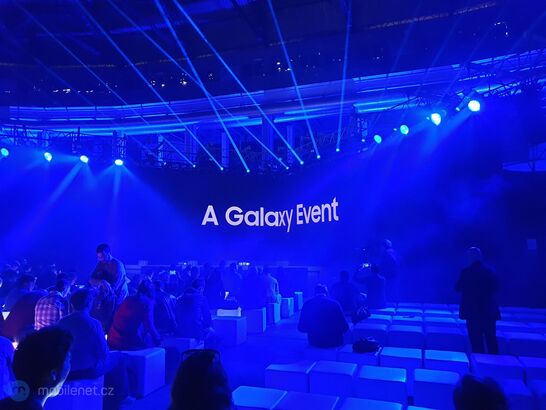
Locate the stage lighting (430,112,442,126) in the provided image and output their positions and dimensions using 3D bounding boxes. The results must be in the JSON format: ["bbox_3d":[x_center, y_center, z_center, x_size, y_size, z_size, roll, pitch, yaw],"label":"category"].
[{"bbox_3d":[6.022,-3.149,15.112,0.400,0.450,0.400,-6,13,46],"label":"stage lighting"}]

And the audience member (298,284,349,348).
[{"bbox_3d":[0.713,1.689,5.542,0.620,1.270,0.720,-2,-5,12],"label":"audience member"}]

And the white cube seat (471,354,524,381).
[{"bbox_3d":[2.532,1.991,4.639,0.450,0.460,0.440,-3,-7,19],"label":"white cube seat"}]

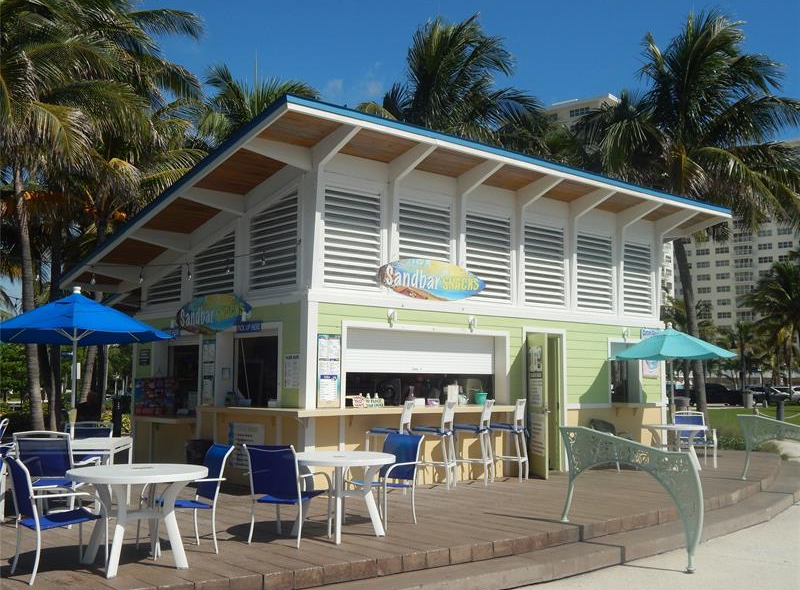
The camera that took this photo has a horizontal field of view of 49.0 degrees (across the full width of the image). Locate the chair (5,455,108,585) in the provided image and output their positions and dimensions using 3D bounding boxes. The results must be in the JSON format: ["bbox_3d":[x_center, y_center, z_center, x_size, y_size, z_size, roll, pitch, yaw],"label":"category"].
[{"bbox_3d":[-2.568,1.617,6.482,0.746,0.861,0.560,6,-8,-45],"label":"chair"}]

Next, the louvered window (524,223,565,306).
[{"bbox_3d":[2.337,-0.482,14.150,0.972,1.279,0.072,5,-7,-40],"label":"louvered window"}]

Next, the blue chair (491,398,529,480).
[{"bbox_3d":[1.625,2.116,12.842,0.474,1.168,0.430,-2,-6,23],"label":"blue chair"}]

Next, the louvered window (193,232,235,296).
[{"bbox_3d":[-2.763,-0.454,13.072,0.072,0.908,1.244,5,-7,-40],"label":"louvered window"}]

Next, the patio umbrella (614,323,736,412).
[{"bbox_3d":[4.471,1.663,14.409,2.050,2.440,2.050,0,-6,0],"label":"patio umbrella"}]

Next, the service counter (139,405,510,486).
[{"bbox_3d":[-1.238,2.232,13.533,4.170,1.070,4.500,5,-8,-41],"label":"service counter"}]

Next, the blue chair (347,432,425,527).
[{"bbox_3d":[-0.141,1.875,8.936,0.580,0.880,0.680,-5,-7,40],"label":"blue chair"}]

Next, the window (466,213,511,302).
[{"bbox_3d":[1.347,-0.558,13.377,0.990,1.260,0.100,5,-8,-41],"label":"window"}]

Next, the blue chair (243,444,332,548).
[{"bbox_3d":[-1.000,1.756,7.777,0.560,0.861,0.740,-2,-6,20],"label":"blue chair"}]

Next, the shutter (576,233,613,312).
[{"bbox_3d":[3.351,-0.359,15.103,0.990,1.230,0.100,5,-8,-41],"label":"shutter"}]

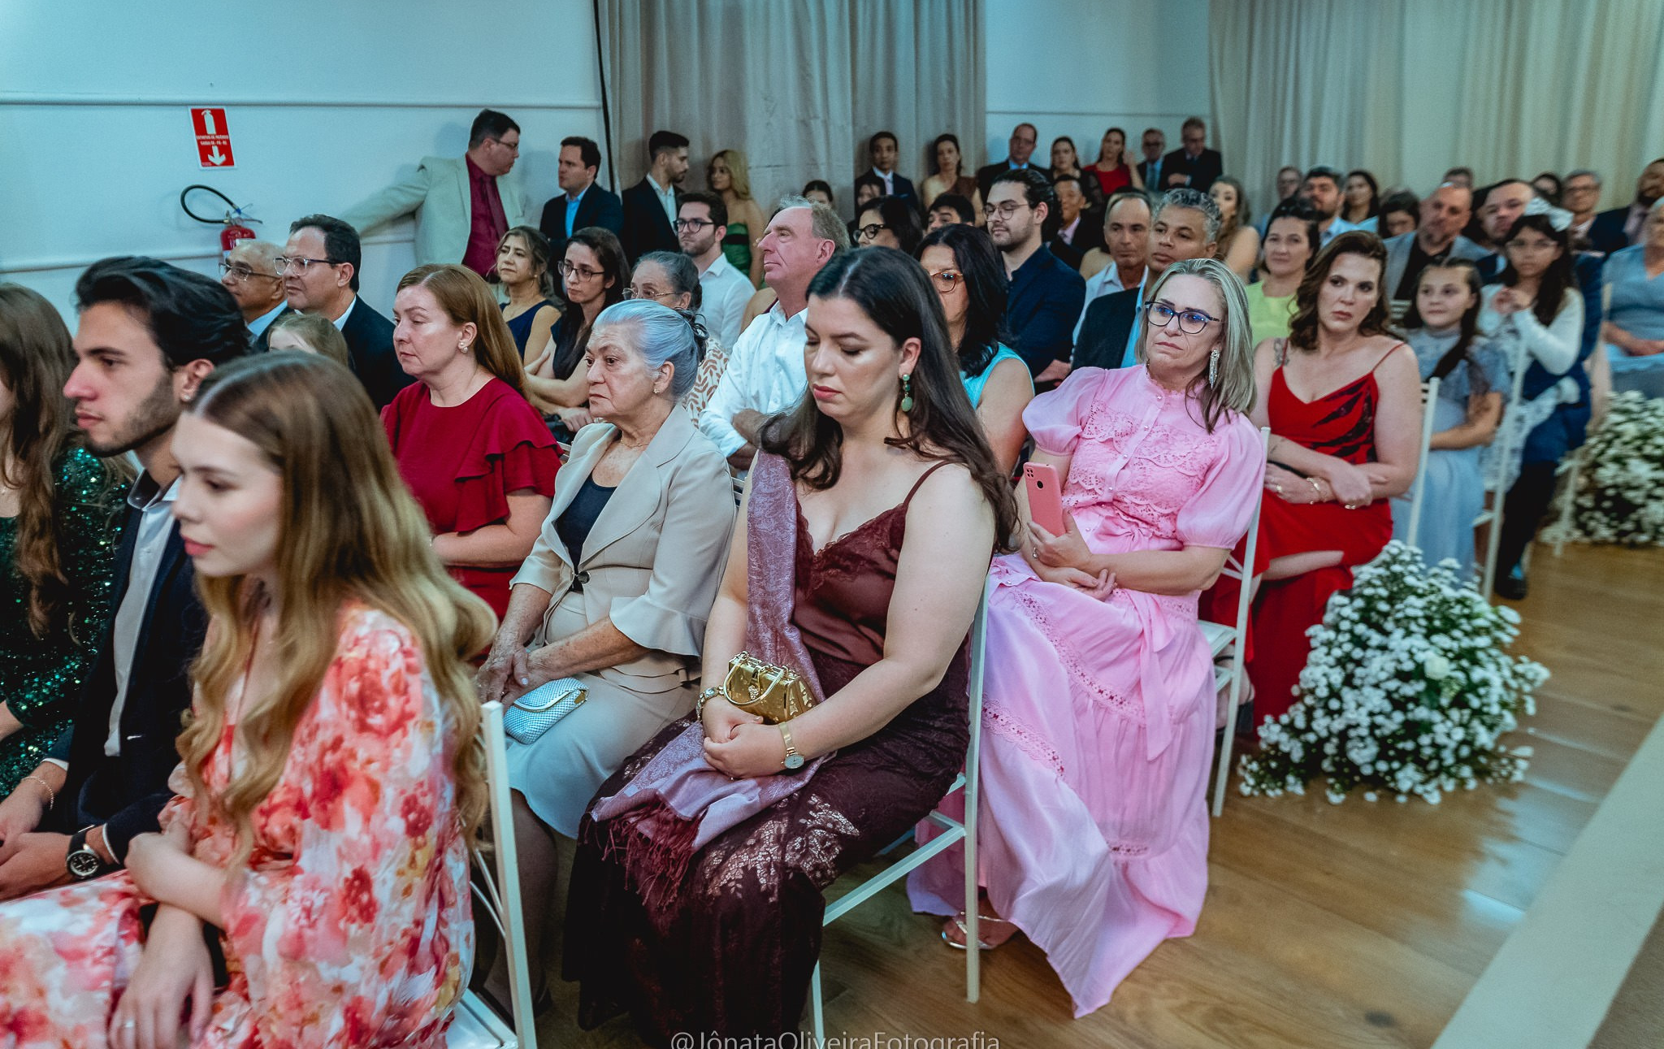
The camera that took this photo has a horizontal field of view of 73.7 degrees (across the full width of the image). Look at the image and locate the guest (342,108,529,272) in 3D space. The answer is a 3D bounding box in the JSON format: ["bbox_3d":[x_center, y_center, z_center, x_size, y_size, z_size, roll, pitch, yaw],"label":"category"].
[{"bbox_3d":[-1.472,-0.686,4.329,0.800,1.760,0.360,-18,23,-40],"label":"guest"}]

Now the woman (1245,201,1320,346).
[{"bbox_3d":[1.370,-0.390,3.761,0.500,1.290,0.800,11,22,37],"label":"woman"}]

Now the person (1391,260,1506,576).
[{"bbox_3d":[1.769,-0.226,3.470,0.420,1.120,0.650,12,23,39],"label":"person"}]

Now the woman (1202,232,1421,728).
[{"bbox_3d":[1.101,-0.068,2.808,0.500,1.265,0.800,10,21,35],"label":"woman"}]

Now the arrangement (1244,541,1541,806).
[{"bbox_3d":[1.393,0.306,2.741,0.660,0.570,0.660,-18,23,-41],"label":"arrangement"}]

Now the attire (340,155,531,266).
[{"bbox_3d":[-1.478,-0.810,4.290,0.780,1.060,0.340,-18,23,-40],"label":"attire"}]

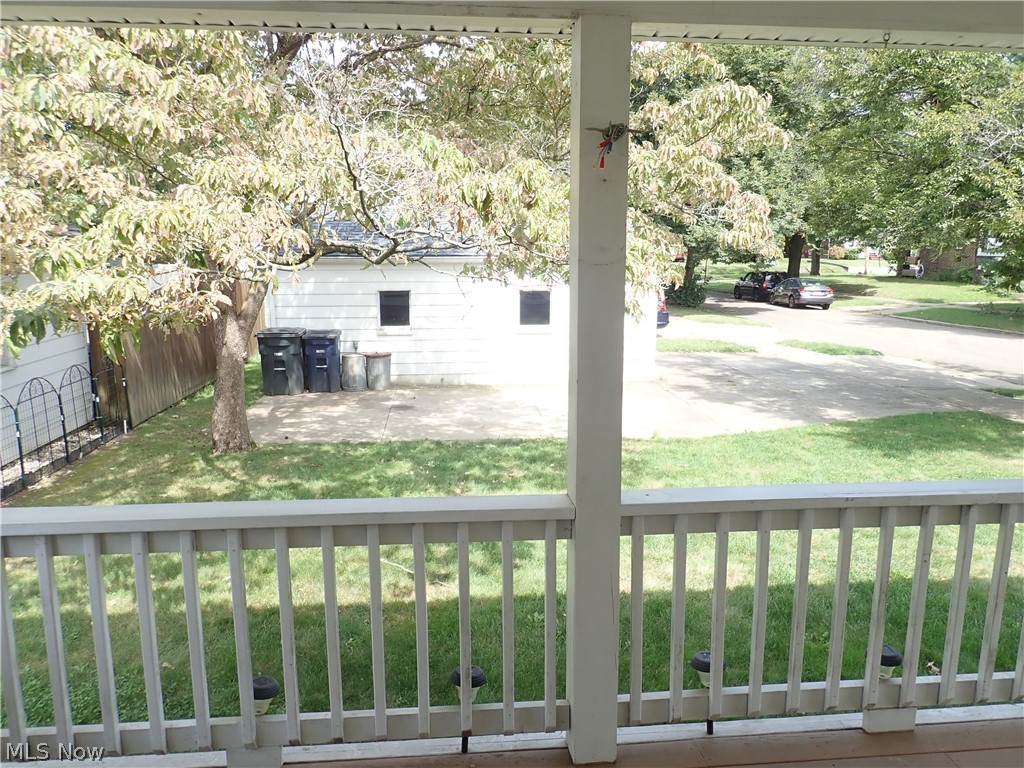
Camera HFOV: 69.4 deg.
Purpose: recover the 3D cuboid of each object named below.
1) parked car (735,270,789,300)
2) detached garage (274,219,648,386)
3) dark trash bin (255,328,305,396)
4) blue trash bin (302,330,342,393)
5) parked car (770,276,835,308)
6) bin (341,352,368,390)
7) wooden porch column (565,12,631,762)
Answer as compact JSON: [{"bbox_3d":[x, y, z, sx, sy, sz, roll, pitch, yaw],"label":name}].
[{"bbox_3d":[14.419,-5.712,42.757,1.830,1.720,4.500,-2,10,-8],"label":"parked car"},{"bbox_3d":[-1.029,-2.098,15.850,7.200,3.400,5.400,-1,10,-5],"label":"detached garage"},{"bbox_3d":[-4.036,-0.387,12.938,0.720,1.080,0.850,-2,10,-10],"label":"dark trash bin"},{"bbox_3d":[-3.335,-0.397,13.069,0.630,1.050,0.760,-2,10,-10],"label":"blue trash bin"},{"bbox_3d":[14.109,-4.502,36.319,1.830,1.450,4.800,0,10,1],"label":"parked car"},{"bbox_3d":[-2.813,-0.219,13.229,0.460,0.640,0.460,-1,10,-5],"label":"bin"},{"bbox_3d":[0.263,0.108,2.309,0.140,2.300,0.145,-1,10,-5],"label":"wooden porch column"}]

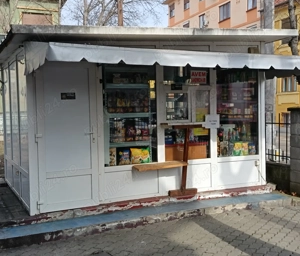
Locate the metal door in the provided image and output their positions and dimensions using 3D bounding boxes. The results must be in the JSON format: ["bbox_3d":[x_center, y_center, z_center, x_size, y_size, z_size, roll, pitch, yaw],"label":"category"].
[{"bbox_3d":[-1.133,0.092,5.588,0.857,2.045,0.060,-2,3,-26],"label":"metal door"}]

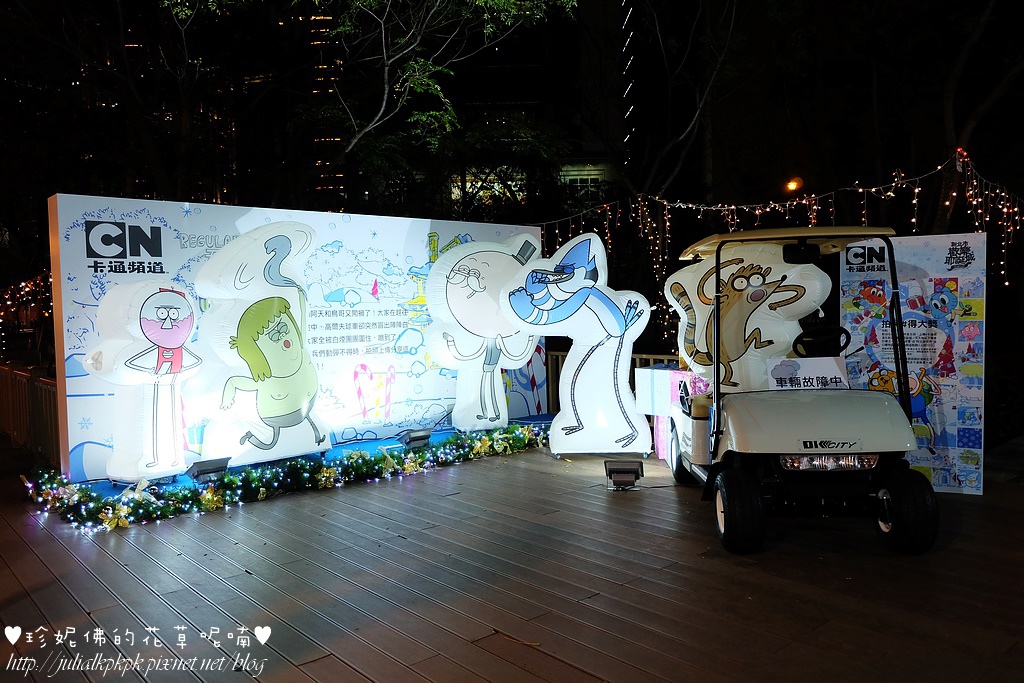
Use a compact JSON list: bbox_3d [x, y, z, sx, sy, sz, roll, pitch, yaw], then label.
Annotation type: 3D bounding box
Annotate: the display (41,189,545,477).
[{"bbox_3d":[-1.687,-0.135,7.548,5.058,2.264,0.409,-3,4,-40],"label":"display"}]

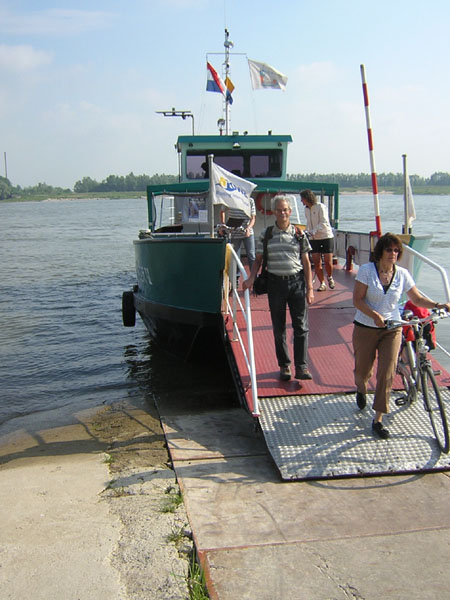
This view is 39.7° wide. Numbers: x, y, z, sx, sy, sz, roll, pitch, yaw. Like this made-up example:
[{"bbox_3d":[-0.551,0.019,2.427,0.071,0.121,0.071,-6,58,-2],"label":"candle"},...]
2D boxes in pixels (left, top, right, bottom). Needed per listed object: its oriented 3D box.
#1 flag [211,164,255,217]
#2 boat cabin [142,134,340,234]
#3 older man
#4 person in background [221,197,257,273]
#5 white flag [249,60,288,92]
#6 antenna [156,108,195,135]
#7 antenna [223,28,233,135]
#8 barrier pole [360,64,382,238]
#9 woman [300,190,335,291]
[{"bbox_3d":[0.125,-1.622,9.158,0.680,0.780,0.200,0,10,6],"label":"flag"},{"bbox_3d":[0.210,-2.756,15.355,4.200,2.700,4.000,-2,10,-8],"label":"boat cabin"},{"bbox_3d":[0.512,-0.120,5.967,0.680,1.760,0.420,-1,10,0],"label":"older man"},{"bbox_3d":[0.233,-1.164,10.759,0.600,1.700,0.450,-1,10,0],"label":"person in background"},{"bbox_3d":[1.119,-5.800,16.049,1.040,0.780,0.200,0,10,6],"label":"white flag"},{"bbox_3d":[-1.258,-4.536,15.857,1.000,0.680,0.220,-2,10,-8],"label":"antenna"},{"bbox_3d":[0.064,-5.605,16.081,0.280,2.650,0.280,-2,10,-8],"label":"antenna"},{"bbox_3d":[2.563,-2.616,10.918,0.090,2.950,0.090,-9,10,-7],"label":"barrier pole"},{"bbox_3d":[1.509,-0.987,10.183,0.520,1.630,0.480,8,13,40],"label":"woman"}]

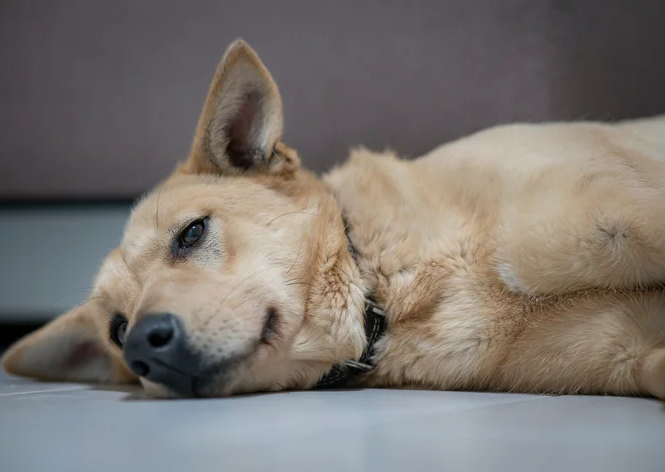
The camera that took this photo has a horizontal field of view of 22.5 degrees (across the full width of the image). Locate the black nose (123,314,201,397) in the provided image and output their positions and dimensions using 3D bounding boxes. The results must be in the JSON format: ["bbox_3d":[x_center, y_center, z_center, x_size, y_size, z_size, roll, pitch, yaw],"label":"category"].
[{"bbox_3d":[-0.090,0.060,0.875,0.038,0.038,0.030,34,10,8],"label":"black nose"}]

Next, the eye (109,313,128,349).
[{"bbox_3d":[-0.124,0.056,0.985,0.014,0.023,0.012,44,35,16],"label":"eye"}]

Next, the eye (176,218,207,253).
[{"bbox_3d":[-0.081,0.000,0.960,0.016,0.024,0.012,41,-12,16],"label":"eye"}]

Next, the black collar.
[{"bbox_3d":[0.000,0.036,1.010,0.030,0.118,0.125,5,-2,-24],"label":"black collar"}]

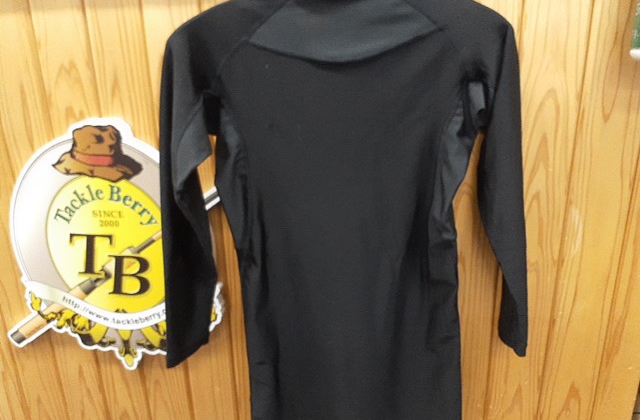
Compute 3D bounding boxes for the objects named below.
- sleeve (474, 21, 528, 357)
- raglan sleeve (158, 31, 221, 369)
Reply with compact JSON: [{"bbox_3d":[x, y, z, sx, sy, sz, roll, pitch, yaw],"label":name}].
[{"bbox_3d":[0.265,-0.018,0.730,0.070,0.495,0.090,-3,17,9],"label":"sleeve"},{"bbox_3d":[-0.190,-0.003,0.755,0.080,0.515,0.090,6,19,9],"label":"raglan sleeve"}]

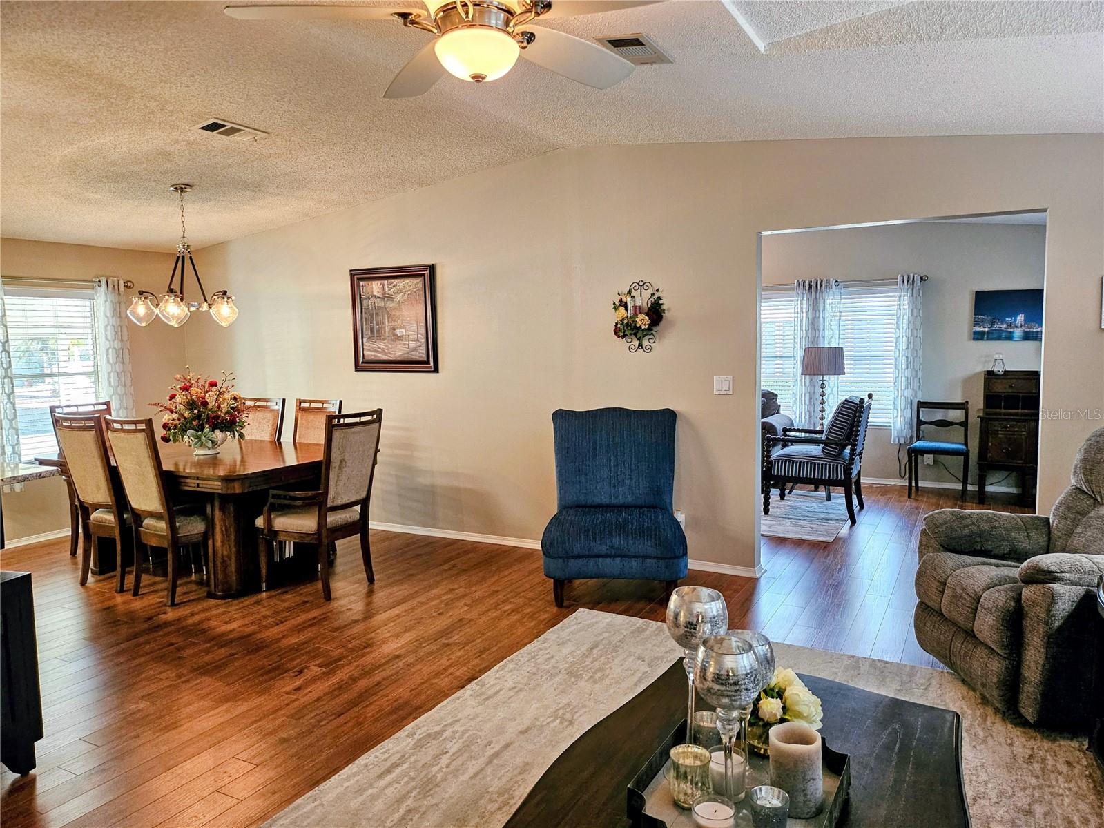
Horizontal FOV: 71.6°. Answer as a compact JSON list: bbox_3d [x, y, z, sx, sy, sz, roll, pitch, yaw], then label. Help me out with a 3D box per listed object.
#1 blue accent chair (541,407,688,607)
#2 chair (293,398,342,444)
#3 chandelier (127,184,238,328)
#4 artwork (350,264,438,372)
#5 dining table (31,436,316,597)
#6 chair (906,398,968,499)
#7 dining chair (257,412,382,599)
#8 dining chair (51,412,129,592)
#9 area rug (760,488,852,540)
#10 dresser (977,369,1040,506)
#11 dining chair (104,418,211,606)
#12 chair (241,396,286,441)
[{"bbox_3d":[0.366,0.508,4.529,0.790,1.055,0.780,0,5,6],"label":"blue accent chair"},{"bbox_3d":[-1.787,0.447,5.246,0.490,1.050,0.610,2,6,29],"label":"chair"},{"bbox_3d":[-2.476,-1.064,5.178,0.720,0.960,0.720,2,6,29],"label":"chandelier"},{"bbox_3d":[-1.174,-0.697,5.676,0.740,0.760,0.040,2,6,29],"label":"artwork"},{"bbox_3d":[-2.182,0.626,4.972,1.856,0.758,1.183,2,6,29],"label":"dining table"},{"bbox_3d":[3.569,0.325,7.071,0.475,0.875,0.490,2,6,29],"label":"chair"},{"bbox_3d":[-1.404,0.515,4.642,0.600,1.080,0.570,2,6,29],"label":"dining chair"},{"bbox_3d":[-2.684,0.519,4.849,0.500,1.080,0.600,2,6,29],"label":"dining chair"},{"bbox_3d":[1.332,0.804,6.972,2.600,0.012,1.900,2,6,29],"label":"area rug"},{"bbox_3d":[4.016,0.201,6.765,0.465,1.160,0.460,2,6,29],"label":"dresser"},{"bbox_3d":[-2.189,0.524,4.490,0.490,1.050,0.610,2,6,29],"label":"dining chair"},{"bbox_3d":[-2.385,0.431,5.799,0.500,1.080,0.620,2,6,29],"label":"chair"}]

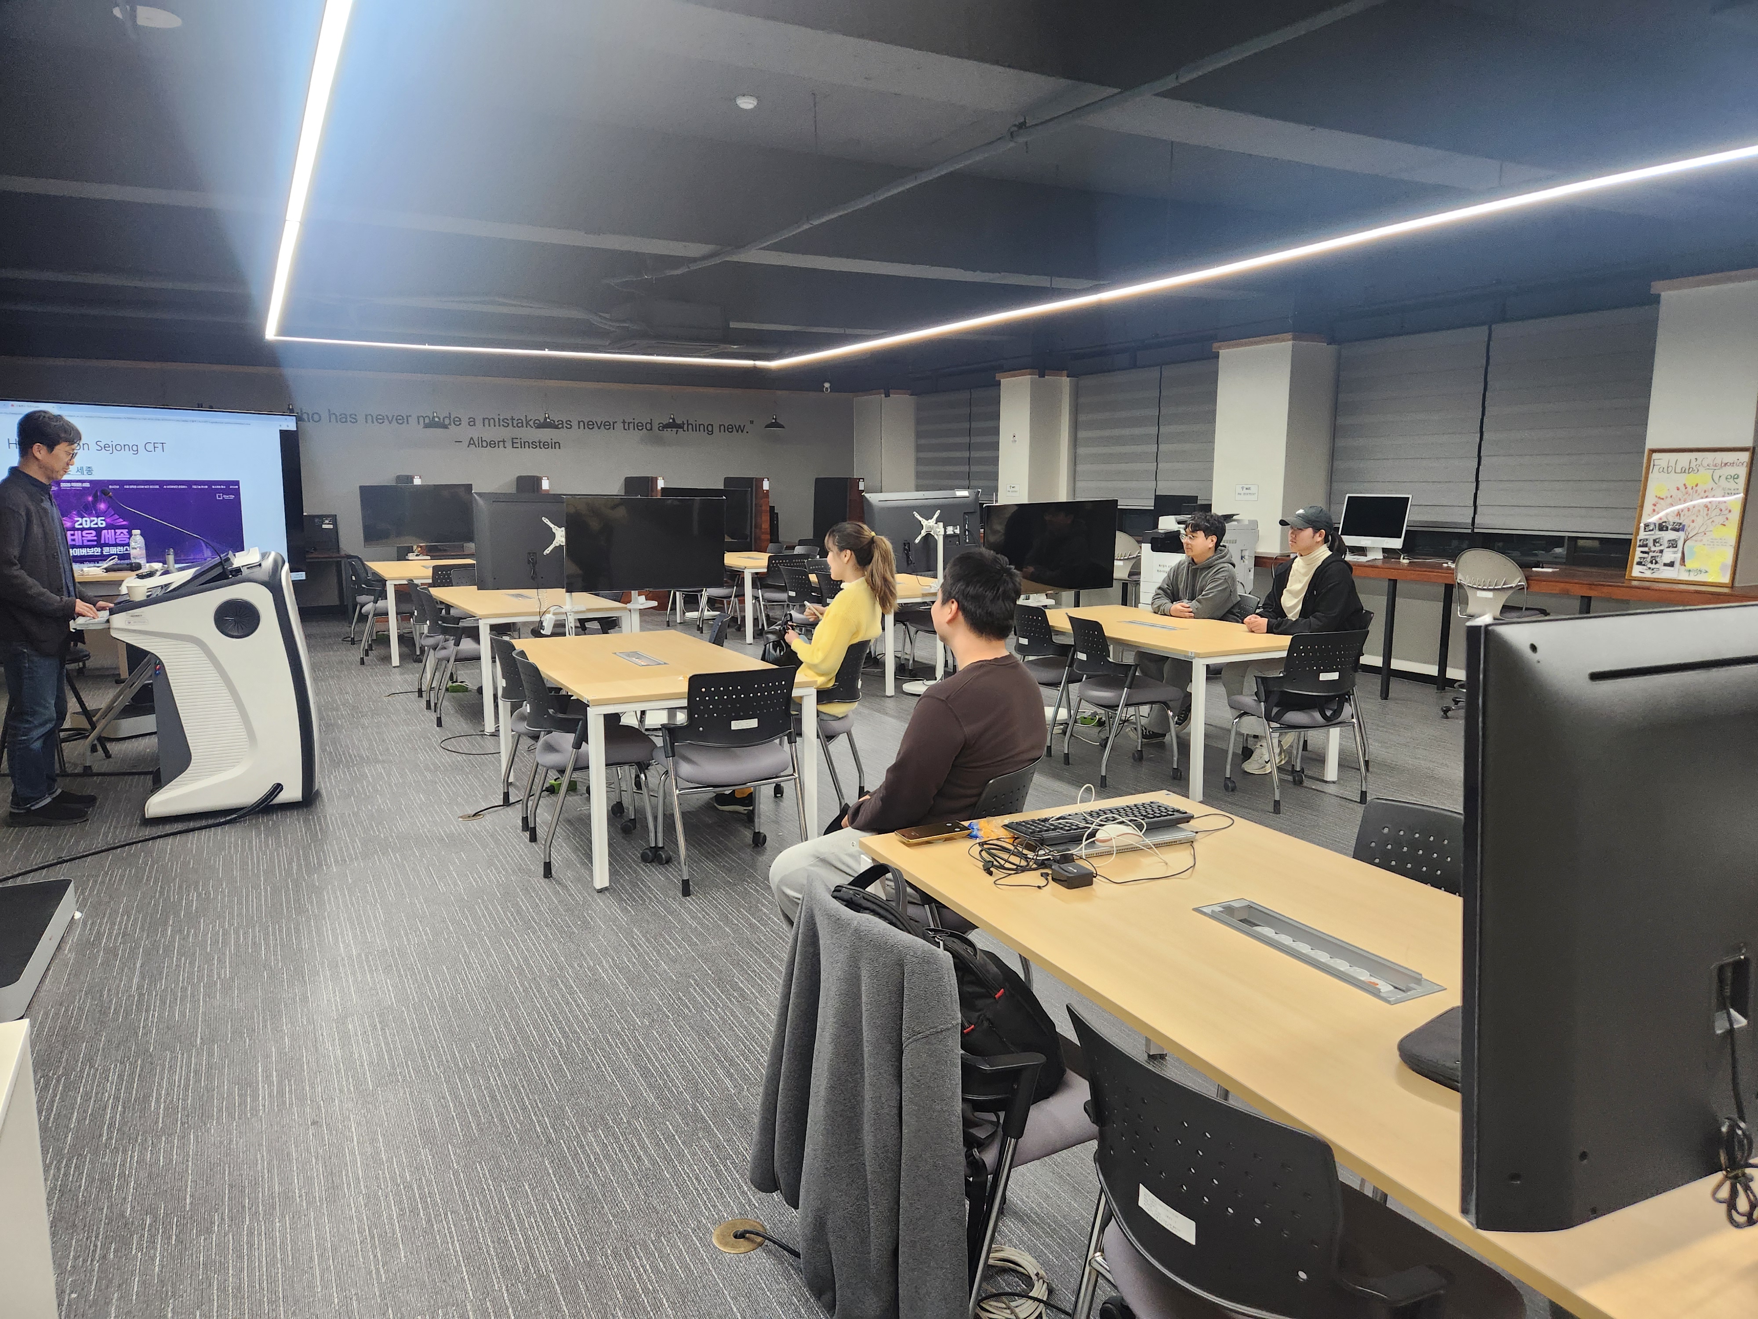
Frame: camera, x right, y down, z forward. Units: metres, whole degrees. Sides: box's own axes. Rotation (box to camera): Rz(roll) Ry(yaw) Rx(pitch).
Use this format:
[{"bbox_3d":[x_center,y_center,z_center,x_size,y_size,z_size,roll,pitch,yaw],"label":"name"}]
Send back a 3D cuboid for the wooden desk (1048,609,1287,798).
[{"bbox_3d":[1.530,0.172,6.572,0.917,0.720,1.808,-4,10,-26],"label":"wooden desk"}]

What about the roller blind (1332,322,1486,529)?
[{"bbox_3d":[4.022,-1.737,8.961,0.060,1.439,1.280,-5,10,-28],"label":"roller blind"}]

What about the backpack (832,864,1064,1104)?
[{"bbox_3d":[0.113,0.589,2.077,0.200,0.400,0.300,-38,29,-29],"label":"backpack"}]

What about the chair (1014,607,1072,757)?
[{"bbox_3d":[1.097,0.089,6.765,0.540,0.820,0.540,-4,10,-24],"label":"chair"}]

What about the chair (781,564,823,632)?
[{"bbox_3d":[-0.408,-0.306,9.232,0.540,0.820,0.540,-4,10,-24],"label":"chair"}]

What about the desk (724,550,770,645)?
[{"bbox_3d":[-1.271,-0.641,11.671,0.923,0.715,1.803,-5,10,-30],"label":"desk"}]

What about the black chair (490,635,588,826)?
[{"bbox_3d":[-1.470,0.306,5.361,0.550,0.810,0.530,-5,10,-28],"label":"black chair"}]

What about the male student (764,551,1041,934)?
[{"bbox_3d":[0.073,0.365,3.319,0.740,1.340,0.520,4,10,25],"label":"male student"}]

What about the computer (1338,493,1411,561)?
[{"bbox_3d":[3.603,-0.960,8.553,0.180,0.470,0.570,-4,10,-27],"label":"computer"}]

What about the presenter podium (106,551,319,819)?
[{"bbox_3d":[-3.244,0.072,5.763,0.800,1.140,0.900,-5,10,-27],"label":"presenter podium"}]

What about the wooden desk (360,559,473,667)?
[{"bbox_3d":[-3.964,-0.451,10.412,0.923,0.715,1.803,-5,10,-28],"label":"wooden desk"}]

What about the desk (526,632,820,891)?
[{"bbox_3d":[-1.089,0.355,5.357,0.917,0.720,1.808,-5,10,-28],"label":"desk"}]

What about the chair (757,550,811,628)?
[{"bbox_3d":[-0.938,-0.547,10.747,0.540,0.820,0.540,-4,10,-27],"label":"chair"}]

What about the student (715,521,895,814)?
[{"bbox_3d":[-0.355,0.040,5.372,0.790,1.340,0.460,1,9,6],"label":"student"}]

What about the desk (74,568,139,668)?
[{"bbox_3d":[-6.209,-0.293,9.223,1.500,0.760,0.600,-5,10,-27],"label":"desk"}]

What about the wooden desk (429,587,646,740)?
[{"bbox_3d":[-2.424,-0.066,8.006,0.923,0.715,1.803,-5,10,-29],"label":"wooden desk"}]

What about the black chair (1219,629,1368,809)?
[{"bbox_3d":[2.015,0.269,5.651,0.540,0.820,0.540,-4,10,-24],"label":"black chair"}]

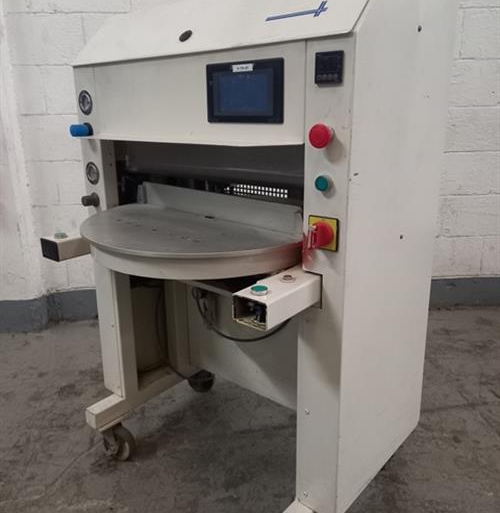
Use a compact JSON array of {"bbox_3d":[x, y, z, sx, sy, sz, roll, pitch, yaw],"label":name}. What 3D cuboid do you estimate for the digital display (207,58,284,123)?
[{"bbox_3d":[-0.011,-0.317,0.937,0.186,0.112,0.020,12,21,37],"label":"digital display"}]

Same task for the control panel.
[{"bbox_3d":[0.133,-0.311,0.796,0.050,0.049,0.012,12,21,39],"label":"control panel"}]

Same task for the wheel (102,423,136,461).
[{"bbox_3d":[-0.418,0.579,1.527,0.120,0.150,0.072,12,21,39],"label":"wheel"}]

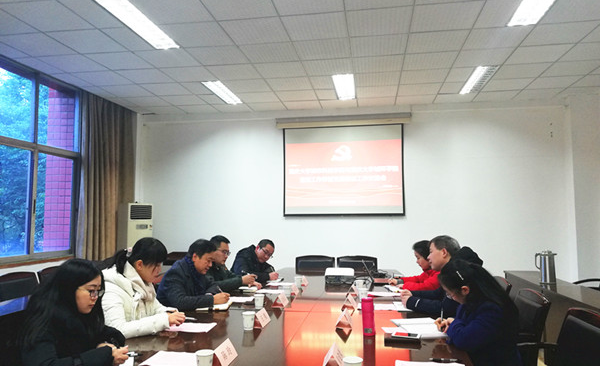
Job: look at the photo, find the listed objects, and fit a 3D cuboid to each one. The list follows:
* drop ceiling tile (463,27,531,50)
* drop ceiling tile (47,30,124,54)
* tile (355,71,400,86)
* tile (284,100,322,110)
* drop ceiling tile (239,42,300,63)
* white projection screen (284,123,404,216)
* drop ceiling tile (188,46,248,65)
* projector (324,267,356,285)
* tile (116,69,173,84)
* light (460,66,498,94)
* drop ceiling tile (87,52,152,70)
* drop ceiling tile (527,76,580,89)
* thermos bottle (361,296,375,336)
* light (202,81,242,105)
[{"bbox_3d":[2.031,-1.502,4.840,0.600,0.020,0.600,-1,-5,9],"label":"drop ceiling tile"},{"bbox_3d":[-2.165,-1.454,4.832,0.600,0.020,0.600,-1,-4,9],"label":"drop ceiling tile"},{"bbox_3d":[1.041,-1.380,6.208,0.600,0.020,0.600,-1,-5,9],"label":"tile"},{"bbox_3d":[0.046,-1.297,7.681,0.600,0.020,0.550,-1,-4,9],"label":"tile"},{"bbox_3d":[-0.339,-1.471,5.261,0.600,0.020,0.612,-1,-4,9],"label":"drop ceiling tile"},{"bbox_3d":[0.702,-0.191,7.658,1.980,1.500,0.040,-1,-4,9],"label":"white projection screen"},{"bbox_3d":[-0.920,-1.447,5.290,0.600,0.020,0.600,-1,-4,9],"label":"drop ceiling tile"},{"bbox_3d":[0.408,0.934,4.660,0.290,0.120,0.250,-1,-5,9],"label":"projector"},{"bbox_3d":[-2.001,-1.373,6.085,0.600,0.020,0.600,-1,-5,9],"label":"tile"},{"bbox_3d":[2.415,-1.405,6.295,0.300,0.080,1.200,-1,-5,9],"label":"light"},{"bbox_3d":[-2.093,-1.427,5.478,0.600,0.020,0.600,-1,-4,9],"label":"drop ceiling tile"},{"bbox_3d":[3.477,-1.381,6.441,0.600,0.020,0.600,-1,-4,9],"label":"drop ceiling tile"},{"bbox_3d":[0.366,0.723,2.528,0.068,0.195,0.068,-1,-5,9],"label":"thermos bottle"},{"bbox_3d":[-1.122,-1.338,6.856,0.300,0.080,1.200,-1,-5,9],"label":"light"}]

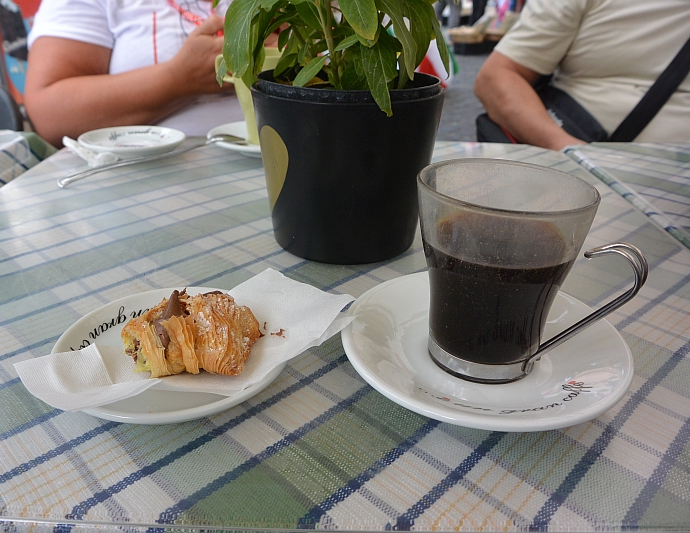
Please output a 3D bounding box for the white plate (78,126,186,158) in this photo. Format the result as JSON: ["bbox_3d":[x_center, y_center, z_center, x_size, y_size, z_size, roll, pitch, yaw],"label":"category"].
[{"bbox_3d":[-0.237,-0.137,0.676,0.118,0.020,0.118,2,26,-1],"label":"white plate"}]

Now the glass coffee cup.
[{"bbox_3d":[0.090,0.009,0.307,0.114,0.097,0.084,24,34,37],"label":"glass coffee cup"}]

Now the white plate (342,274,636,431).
[{"bbox_3d":[0.076,0.045,0.333,0.153,0.022,0.153,2,26,-1],"label":"white plate"}]

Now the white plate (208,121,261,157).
[{"bbox_3d":[-0.082,-0.143,0.698,0.150,0.022,0.150,2,26,-1],"label":"white plate"}]

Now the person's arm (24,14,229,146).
[{"bbox_3d":[-0.343,-0.291,0.950,0.330,0.210,0.190,0,27,-5],"label":"person's arm"}]

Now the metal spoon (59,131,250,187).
[{"bbox_3d":[-0.188,-0.108,0.613,0.200,0.020,0.038,-21,35,-31],"label":"metal spoon"}]

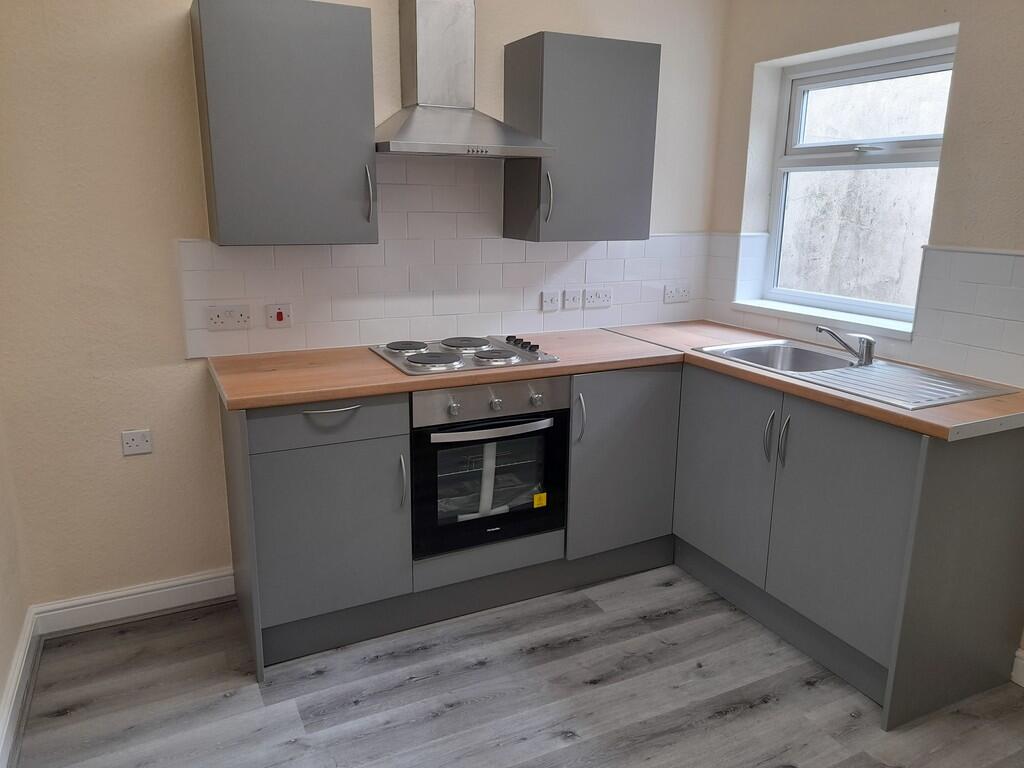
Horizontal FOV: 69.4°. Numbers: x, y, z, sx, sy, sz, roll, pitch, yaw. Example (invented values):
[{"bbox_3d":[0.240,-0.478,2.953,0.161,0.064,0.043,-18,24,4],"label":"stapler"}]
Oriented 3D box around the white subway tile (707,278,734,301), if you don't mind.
[{"bbox_3d":[0.980,-0.434,3.465,0.009,0.100,0.199,-6,17,-25],"label":"white subway tile"}]

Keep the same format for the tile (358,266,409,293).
[{"bbox_3d":[-0.491,-0.402,2.842,0.200,0.100,0.010,-6,15,-26],"label":"tile"}]

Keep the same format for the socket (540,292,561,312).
[{"bbox_3d":[0.168,-0.354,3.167,0.084,0.084,0.015,-6,15,-26],"label":"socket"}]

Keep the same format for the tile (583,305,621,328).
[{"bbox_3d":[0.409,-0.304,3.318,0.200,0.098,0.010,-6,15,-26],"label":"tile"}]

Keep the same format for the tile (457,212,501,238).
[{"bbox_3d":[-0.128,-0.633,2.956,0.200,0.100,0.010,-6,16,-26],"label":"tile"}]

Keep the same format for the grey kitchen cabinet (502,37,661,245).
[{"bbox_3d":[0.265,-0.938,2.904,0.505,0.721,0.317,-6,15,-26],"label":"grey kitchen cabinet"}]

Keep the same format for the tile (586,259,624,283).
[{"bbox_3d":[0.413,-0.500,3.276,0.200,0.100,0.010,-6,15,-25],"label":"tile"}]

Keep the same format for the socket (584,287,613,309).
[{"bbox_3d":[0.381,-0.381,3.269,0.142,0.084,0.015,-6,15,-26],"label":"socket"}]

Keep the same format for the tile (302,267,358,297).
[{"bbox_3d":[-0.671,-0.381,2.741,0.200,0.100,0.010,-6,16,-26],"label":"tile"}]

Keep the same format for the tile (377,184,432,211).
[{"bbox_3d":[-0.398,-0.704,2.812,0.200,0.100,0.009,-6,17,-25],"label":"tile"}]

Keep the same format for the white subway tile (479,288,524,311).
[{"bbox_3d":[-0.042,-0.353,3.089,0.200,0.100,0.009,-6,17,-25],"label":"white subway tile"}]

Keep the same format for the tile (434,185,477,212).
[{"bbox_3d":[-0.219,-0.724,2.900,0.200,0.100,0.010,-6,15,-26],"label":"tile"}]

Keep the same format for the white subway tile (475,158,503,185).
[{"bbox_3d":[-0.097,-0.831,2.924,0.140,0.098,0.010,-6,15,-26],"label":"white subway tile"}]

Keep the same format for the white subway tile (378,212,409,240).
[{"bbox_3d":[-0.490,-0.596,2.786,0.200,0.099,0.010,-6,15,-26],"label":"white subway tile"}]

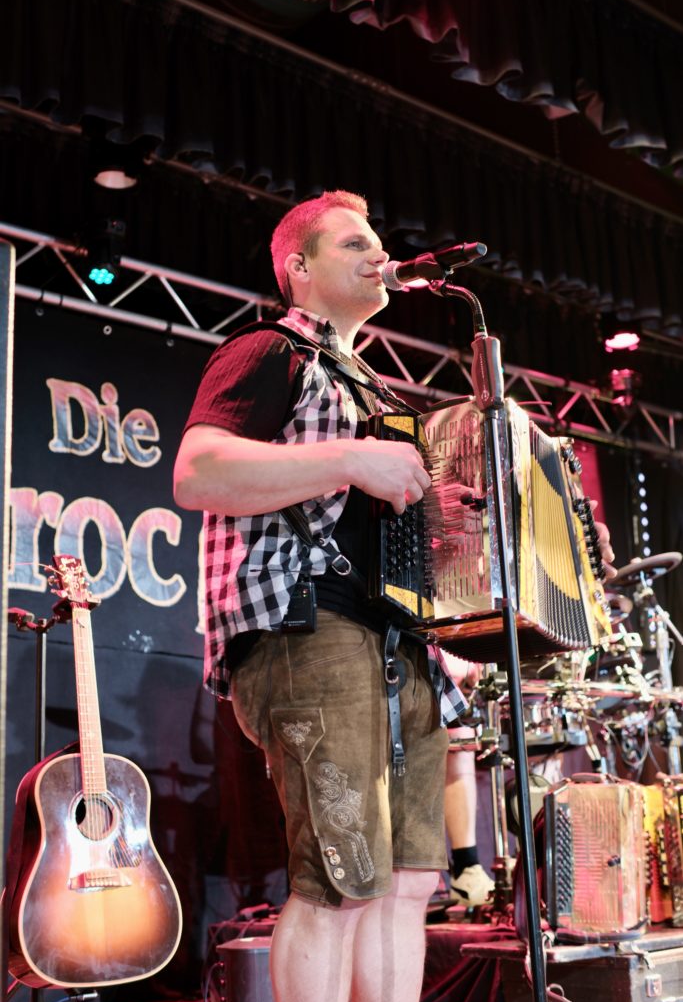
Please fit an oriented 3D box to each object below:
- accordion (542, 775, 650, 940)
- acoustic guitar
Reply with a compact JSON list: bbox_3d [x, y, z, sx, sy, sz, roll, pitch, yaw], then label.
[{"bbox_3d":[0.647,0.905,3.250,0.255,0.380,0.240,-5,-11,20],"label":"accordion"},{"bbox_3d":[-0.614,0.608,3.041,0.410,1.030,0.125,5,-19,-37],"label":"acoustic guitar"}]

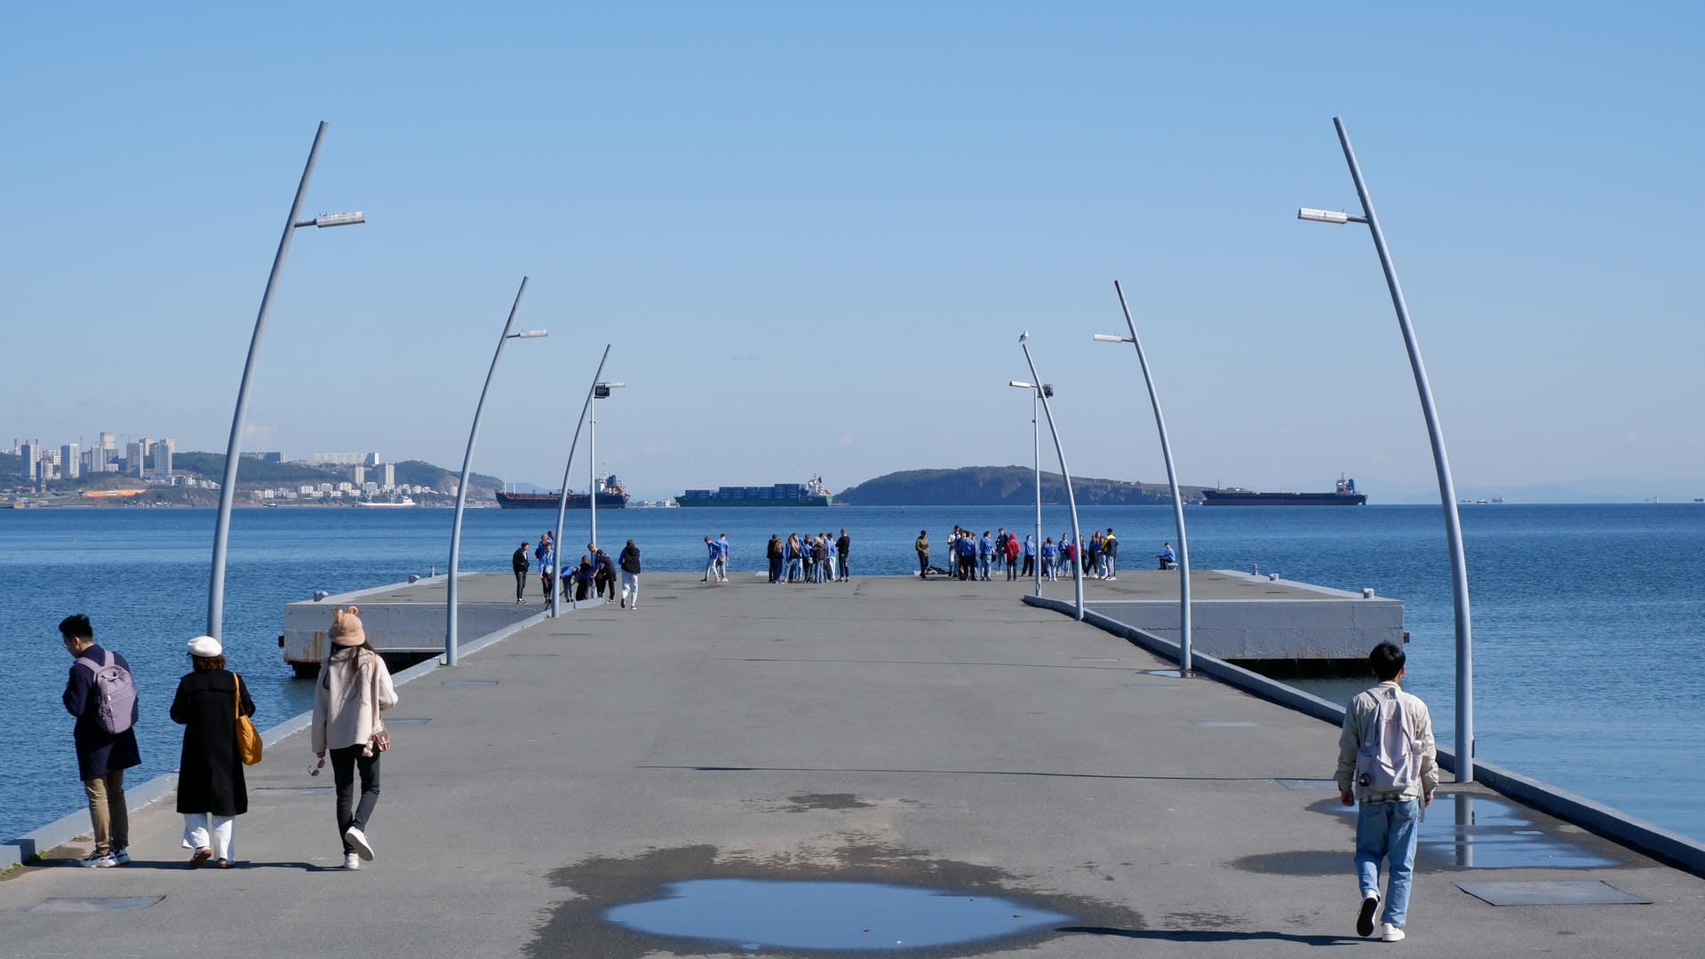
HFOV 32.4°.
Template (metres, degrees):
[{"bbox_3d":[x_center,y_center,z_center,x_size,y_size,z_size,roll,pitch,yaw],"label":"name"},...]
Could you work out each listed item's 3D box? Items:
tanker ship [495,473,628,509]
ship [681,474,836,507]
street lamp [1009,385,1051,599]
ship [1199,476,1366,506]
[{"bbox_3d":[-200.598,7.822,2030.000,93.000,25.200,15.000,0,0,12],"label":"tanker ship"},{"bbox_3d":[-91.372,10.845,2750.000,145.000,30.000,23.000,0,0,12],"label":"ship"},{"bbox_3d":[4.522,0.282,75.000,1.120,5.660,0.400,0,0,-1],"label":"street lamp"},{"bbox_3d":[352.477,9.138,2400.000,132.000,25.000,19.500,0,0,12],"label":"ship"}]

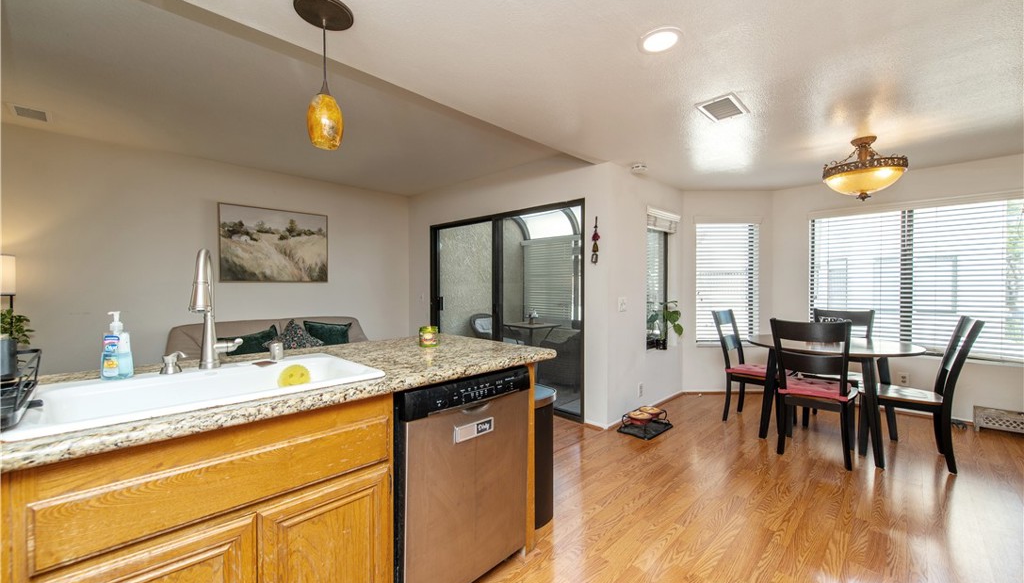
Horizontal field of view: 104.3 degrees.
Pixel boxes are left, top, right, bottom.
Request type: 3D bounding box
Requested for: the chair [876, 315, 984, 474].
[{"bbox_3d":[2.870,0.686,2.856,0.595,0.990,0.450,0,1,38],"label":"chair"}]

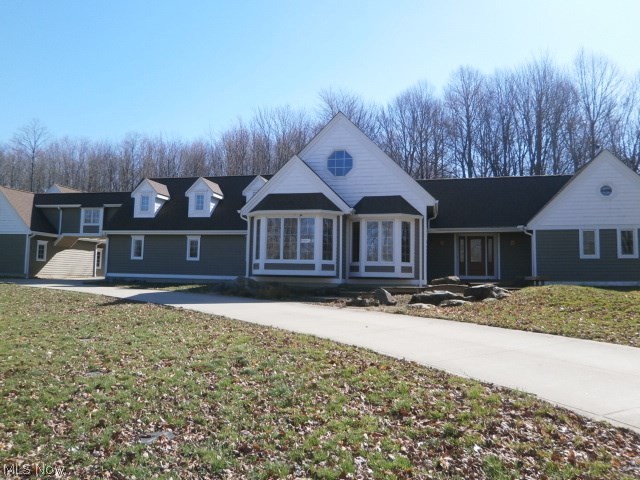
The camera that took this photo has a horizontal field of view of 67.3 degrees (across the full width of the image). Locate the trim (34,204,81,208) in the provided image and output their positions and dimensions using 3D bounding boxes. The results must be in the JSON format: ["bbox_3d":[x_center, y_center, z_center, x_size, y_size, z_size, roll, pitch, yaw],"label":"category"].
[{"bbox_3d":[-17.836,-2.279,32.800,3.716,0.206,0.160,0,-4,13],"label":"trim"}]

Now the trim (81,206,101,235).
[{"bbox_3d":[-15.273,-1.253,32.200,1.767,1.844,0.180,0,-4,13],"label":"trim"}]

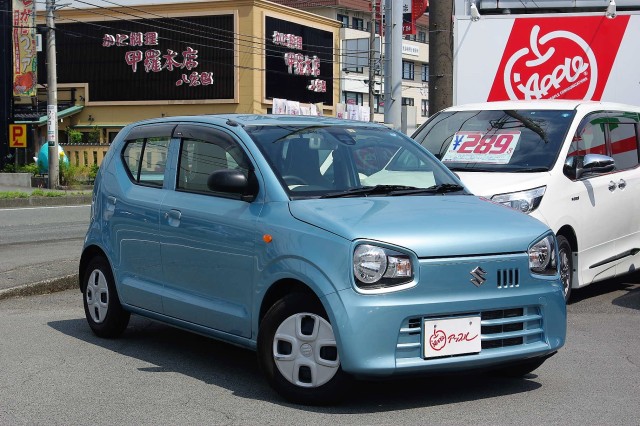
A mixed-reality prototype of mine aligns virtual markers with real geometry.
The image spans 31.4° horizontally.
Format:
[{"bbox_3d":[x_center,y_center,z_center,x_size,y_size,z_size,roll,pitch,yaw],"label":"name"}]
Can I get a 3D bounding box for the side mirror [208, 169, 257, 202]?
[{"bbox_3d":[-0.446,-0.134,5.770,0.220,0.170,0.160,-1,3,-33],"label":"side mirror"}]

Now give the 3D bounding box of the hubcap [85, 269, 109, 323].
[{"bbox_3d":[-1.426,0.545,7.456,0.060,0.356,0.356,-1,3,-33],"label":"hubcap"}]

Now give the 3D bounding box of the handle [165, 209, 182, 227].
[{"bbox_3d":[-0.815,0.028,6.445,0.055,0.100,0.180,-1,3,-33],"label":"handle"}]

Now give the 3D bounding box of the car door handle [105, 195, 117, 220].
[{"bbox_3d":[-1.318,-0.033,7.171,0.045,0.140,0.140,-2,3,-33],"label":"car door handle"}]

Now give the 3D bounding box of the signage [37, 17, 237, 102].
[{"bbox_3d":[-9.166,-7.431,55.570,11.250,3.980,0.200,1,3,23],"label":"signage"}]

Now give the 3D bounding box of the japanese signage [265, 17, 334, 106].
[{"bbox_3d":[-0.916,-7.609,58.177,0.200,4.030,8.550,1,3,23],"label":"japanese signage"}]

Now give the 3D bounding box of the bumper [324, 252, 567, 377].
[{"bbox_3d":[0.699,0.462,5.432,1.460,0.545,0.320,-1,3,-33],"label":"bumper"}]

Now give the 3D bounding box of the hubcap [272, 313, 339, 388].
[{"bbox_3d":[-0.051,0.644,5.365,0.356,0.356,0.060,2,3,27],"label":"hubcap"}]

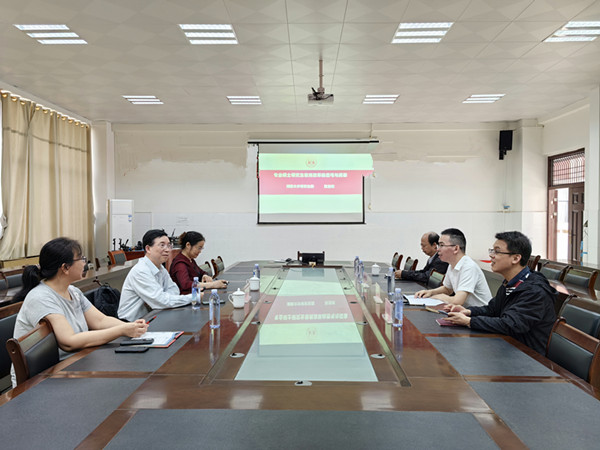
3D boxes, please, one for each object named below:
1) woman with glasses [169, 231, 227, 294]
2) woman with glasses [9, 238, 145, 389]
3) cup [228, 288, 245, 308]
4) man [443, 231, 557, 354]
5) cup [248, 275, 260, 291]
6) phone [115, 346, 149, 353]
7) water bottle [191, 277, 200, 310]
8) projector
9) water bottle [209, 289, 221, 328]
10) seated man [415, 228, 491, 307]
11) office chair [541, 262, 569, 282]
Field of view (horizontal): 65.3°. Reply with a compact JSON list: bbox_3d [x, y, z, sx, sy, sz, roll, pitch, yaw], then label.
[{"bbox_3d":[-0.950,0.704,4.460,0.660,1.270,0.500,0,1,12],"label":"woman with glasses"},{"bbox_3d":[-1.144,0.706,2.470,0.700,1.290,0.500,0,1,-4],"label":"woman with glasses"},{"bbox_3d":[-0.466,0.539,3.450,0.123,0.136,0.090,0,1,2],"label":"cup"},{"bbox_3d":[1.174,0.694,2.696,0.680,1.310,0.520,0,1,6],"label":"man"},{"bbox_3d":[-0.410,0.523,4.235,0.120,0.138,0.090,0,1,2],"label":"cup"},{"bbox_3d":[-0.799,0.596,2.227,0.152,0.010,0.073,0,1,2],"label":"phone"},{"bbox_3d":[-0.726,0.470,3.252,0.063,0.228,0.063,0,1,2],"label":"water bottle"},{"bbox_3d":[0.281,-1.652,6.198,0.335,0.090,0.270,0,1,2],"label":"projector"},{"bbox_3d":[-0.497,0.480,2.721,0.063,0.228,0.063,0,1,2],"label":"water bottle"},{"bbox_3d":[1.126,0.683,3.357,0.640,1.310,0.500,0,1,5],"label":"seated man"},{"bbox_3d":[2.770,0.886,5.430,0.560,0.880,0.550,0,1,2],"label":"office chair"}]

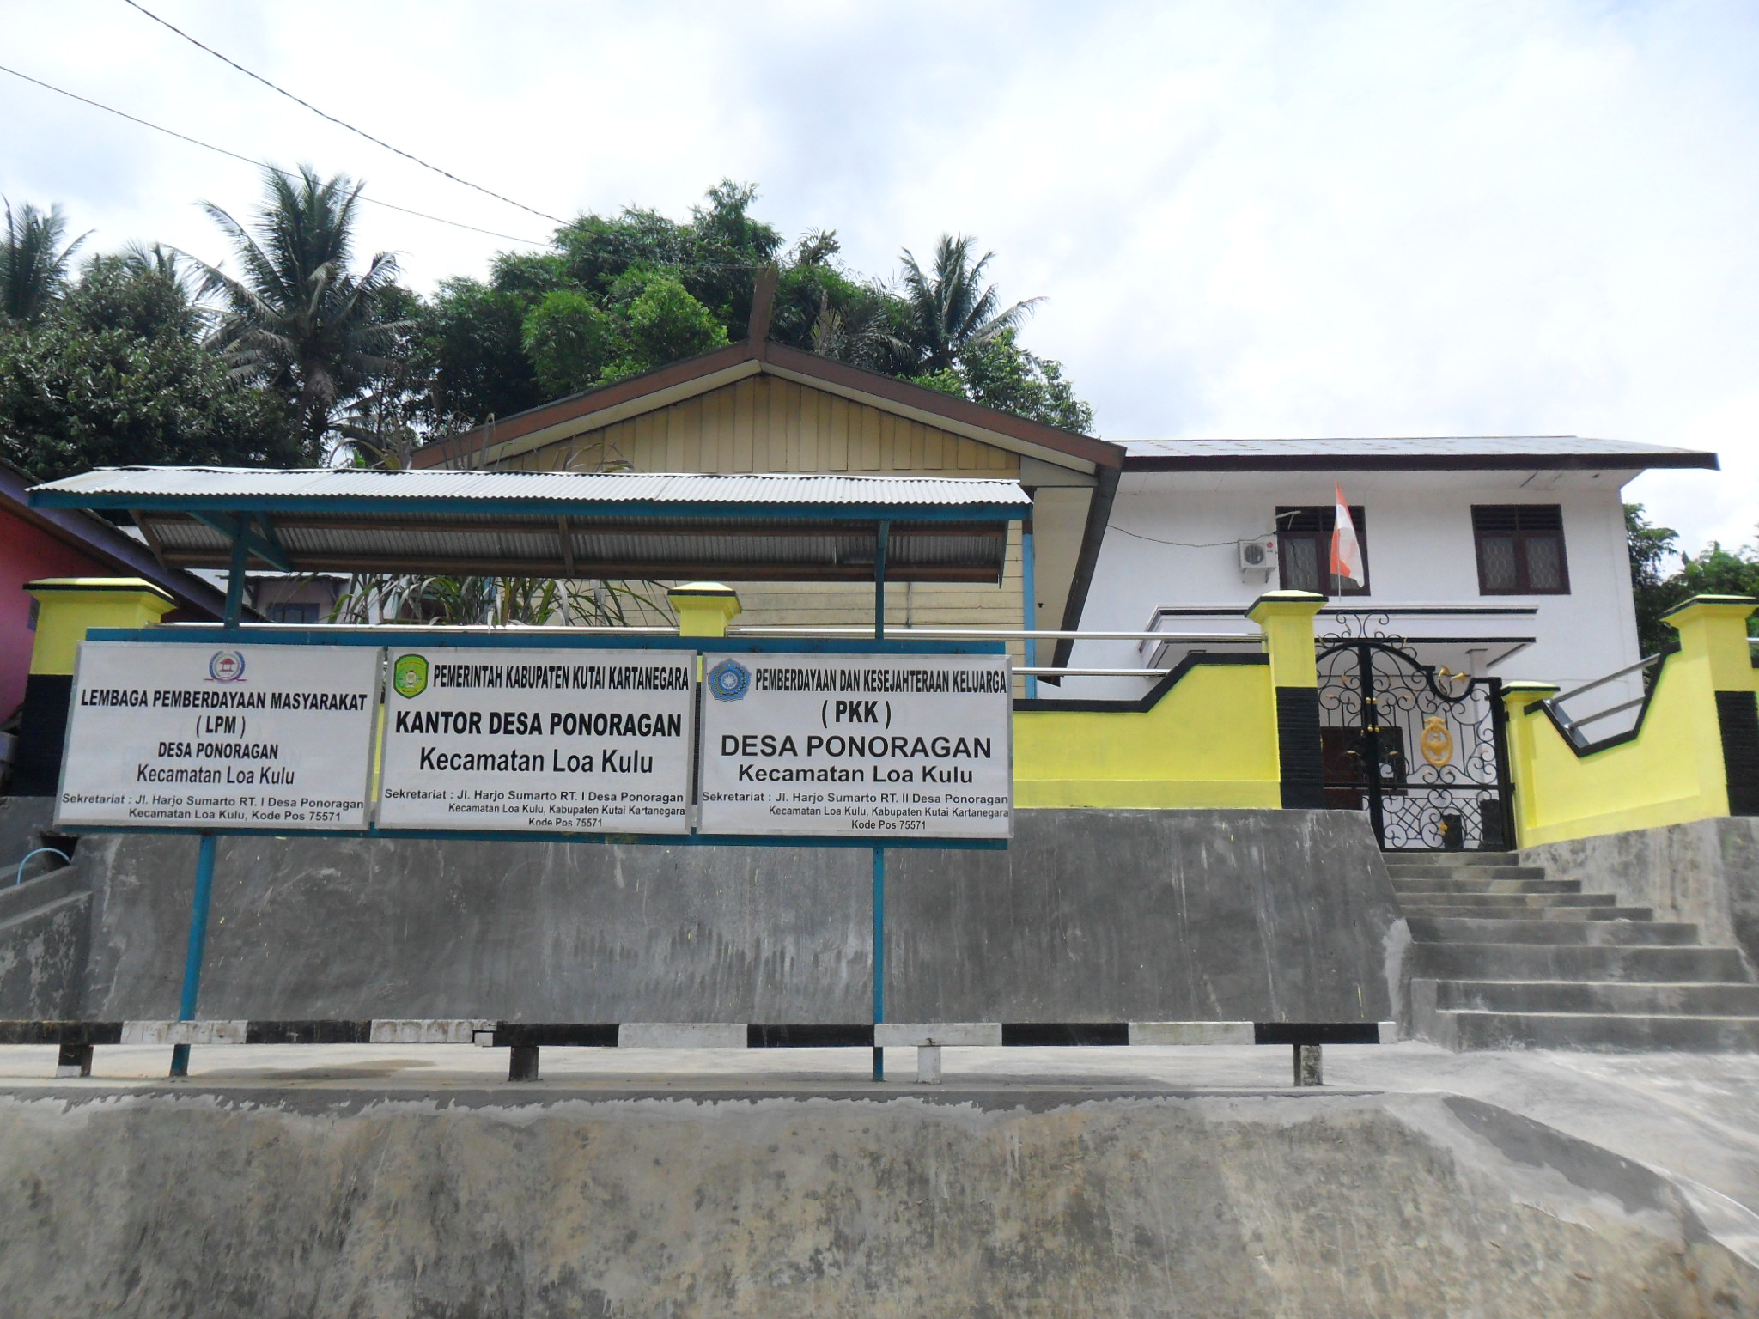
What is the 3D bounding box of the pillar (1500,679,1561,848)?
[{"bbox_3d":[6.194,1.001,12.967,0.560,1.580,0.540,0,-12,1],"label":"pillar"}]

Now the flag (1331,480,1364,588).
[{"bbox_3d":[7.541,-2.004,22.151,0.580,1.830,0.350,0,-12,3],"label":"flag"}]

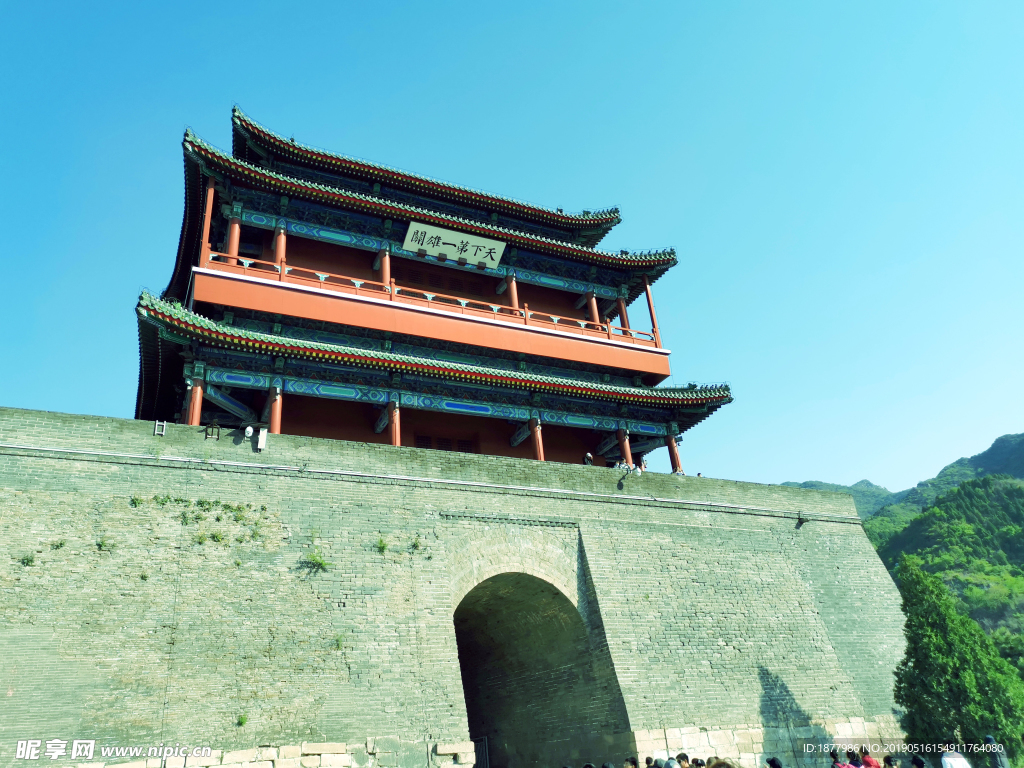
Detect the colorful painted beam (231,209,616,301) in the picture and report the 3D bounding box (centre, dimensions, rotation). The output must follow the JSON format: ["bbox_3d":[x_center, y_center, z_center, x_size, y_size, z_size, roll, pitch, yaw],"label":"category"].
[{"bbox_3d":[-2.798,-5.646,36.000,18.200,0.620,0.420,8,-29,-26],"label":"colorful painted beam"}]

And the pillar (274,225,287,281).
[{"bbox_3d":[-9.320,-4.884,32.031,0.390,3.100,0.390,8,-29,-26],"label":"pillar"}]

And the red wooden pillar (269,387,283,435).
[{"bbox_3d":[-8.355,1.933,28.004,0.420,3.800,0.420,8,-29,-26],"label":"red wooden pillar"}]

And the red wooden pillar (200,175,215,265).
[{"bbox_3d":[-11.518,-6.118,30.237,0.240,4.400,0.240,8,-29,-26],"label":"red wooden pillar"}]

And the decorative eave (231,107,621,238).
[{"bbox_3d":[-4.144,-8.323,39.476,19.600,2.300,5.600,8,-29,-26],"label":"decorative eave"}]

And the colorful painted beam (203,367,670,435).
[{"bbox_3d":[-1.829,0.902,32.200,20.000,0.660,0.450,8,-29,-26],"label":"colorful painted beam"}]

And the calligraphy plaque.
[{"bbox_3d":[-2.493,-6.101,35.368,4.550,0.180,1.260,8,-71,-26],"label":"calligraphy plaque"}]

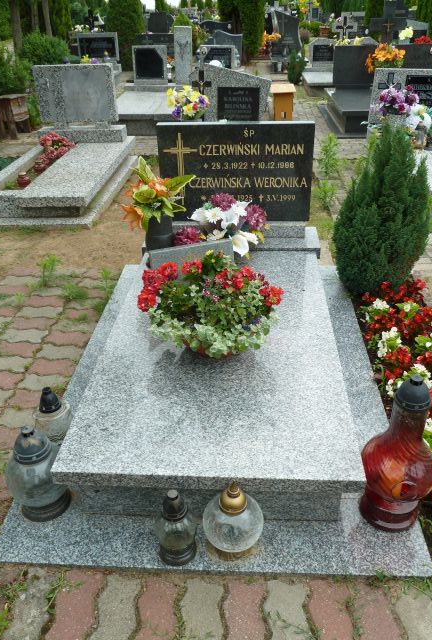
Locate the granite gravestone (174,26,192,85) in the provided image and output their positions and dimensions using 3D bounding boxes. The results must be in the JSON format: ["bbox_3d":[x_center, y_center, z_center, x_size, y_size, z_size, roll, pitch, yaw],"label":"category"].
[{"bbox_3d":[-0.442,-3.679,7.460,0.235,0.710,0.170,0,31,4],"label":"granite gravestone"}]

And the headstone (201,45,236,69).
[{"bbox_3d":[0.045,-3.566,7.448,0.480,0.490,0.120,0,31,4],"label":"headstone"}]

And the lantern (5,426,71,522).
[{"bbox_3d":[-0.519,0.433,1.552,0.180,0.290,0.180,0,31,4],"label":"lantern"}]

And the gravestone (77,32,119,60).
[{"bbox_3d":[-2.122,-4.982,9.788,0.740,0.490,0.130,0,31,4],"label":"gravestone"}]

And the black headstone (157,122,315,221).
[{"bbox_3d":[0.104,-0.760,2.779,0.776,0.497,0.075,0,30,4],"label":"black headstone"}]

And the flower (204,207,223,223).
[{"bbox_3d":[-0.013,-0.534,2.729,0.085,0.075,0.050,0,31,4],"label":"flower"}]

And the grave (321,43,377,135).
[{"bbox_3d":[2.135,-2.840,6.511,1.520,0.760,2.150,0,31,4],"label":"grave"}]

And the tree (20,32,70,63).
[{"bbox_3d":[-3.140,-4.976,10.179,0.850,0.940,0.800,0,31,4],"label":"tree"}]

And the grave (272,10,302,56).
[{"bbox_3d":[1.387,-5.554,10.403,0.535,0.787,0.140,-5,32,-4],"label":"grave"}]

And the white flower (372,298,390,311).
[{"bbox_3d":[0.761,-0.071,2.465,0.080,0.045,0.065,0,31,4],"label":"white flower"}]

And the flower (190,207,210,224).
[{"bbox_3d":[-0.076,-0.513,2.630,0.085,0.075,0.075,0,32,4],"label":"flower"}]

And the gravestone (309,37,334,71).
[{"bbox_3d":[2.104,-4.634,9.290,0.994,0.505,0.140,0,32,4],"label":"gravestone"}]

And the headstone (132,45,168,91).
[{"bbox_3d":[-0.901,-3.571,7.511,0.470,0.490,0.120,0,31,4],"label":"headstone"}]

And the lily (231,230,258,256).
[{"bbox_3d":[0.136,-0.366,2.566,0.115,0.100,0.100,0,32,4],"label":"lily"}]

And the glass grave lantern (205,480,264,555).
[{"bbox_3d":[0.047,0.520,1.462,0.165,0.260,0.165,0,32,4],"label":"glass grave lantern"}]

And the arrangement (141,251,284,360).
[{"bbox_3d":[-0.014,-0.068,1.939,0.500,0.360,0.450,0,32,4],"label":"arrangement"}]

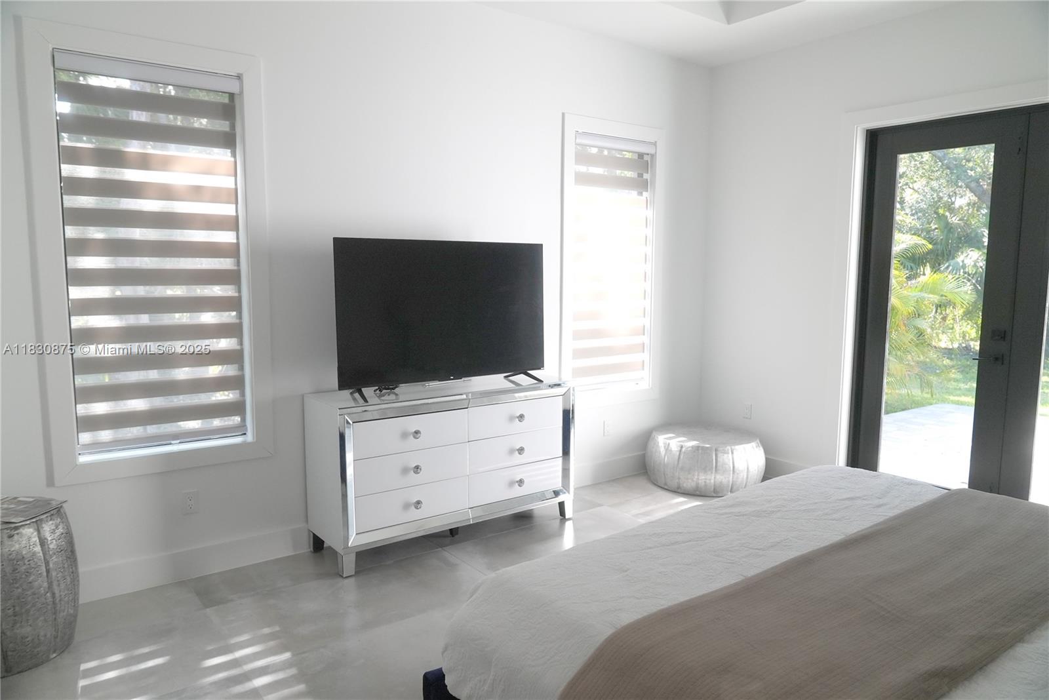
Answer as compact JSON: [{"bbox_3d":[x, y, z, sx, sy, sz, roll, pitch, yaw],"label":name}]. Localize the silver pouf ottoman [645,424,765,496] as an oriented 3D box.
[{"bbox_3d":[1.293,0.778,5.023,0.832,0.342,0.832,0,6,0],"label":"silver pouf ottoman"}]

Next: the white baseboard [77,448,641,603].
[{"bbox_3d":[-0.453,0.949,4.271,4.114,0.144,0.016,-4,8,-36],"label":"white baseboard"}]

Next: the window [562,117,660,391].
[{"bbox_3d":[0.619,-0.600,4.935,0.755,1.732,0.070,-4,8,-36],"label":"window"}]

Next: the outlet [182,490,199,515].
[{"bbox_3d":[-1.607,0.736,3.372,0.070,0.118,0.008,-4,8,-36],"label":"outlet"}]

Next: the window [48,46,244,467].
[{"bbox_3d":[-1.686,-0.403,3.247,0.749,1.757,0.100,-4,8,-36],"label":"window"}]

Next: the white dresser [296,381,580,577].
[{"bbox_3d":[-0.421,0.633,3.967,1.474,0.839,0.444,-4,8,-36],"label":"white dresser"}]

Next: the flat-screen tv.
[{"bbox_3d":[-0.423,-0.212,3.870,1.320,0.770,0.085,-4,8,-36],"label":"flat-screen tv"}]

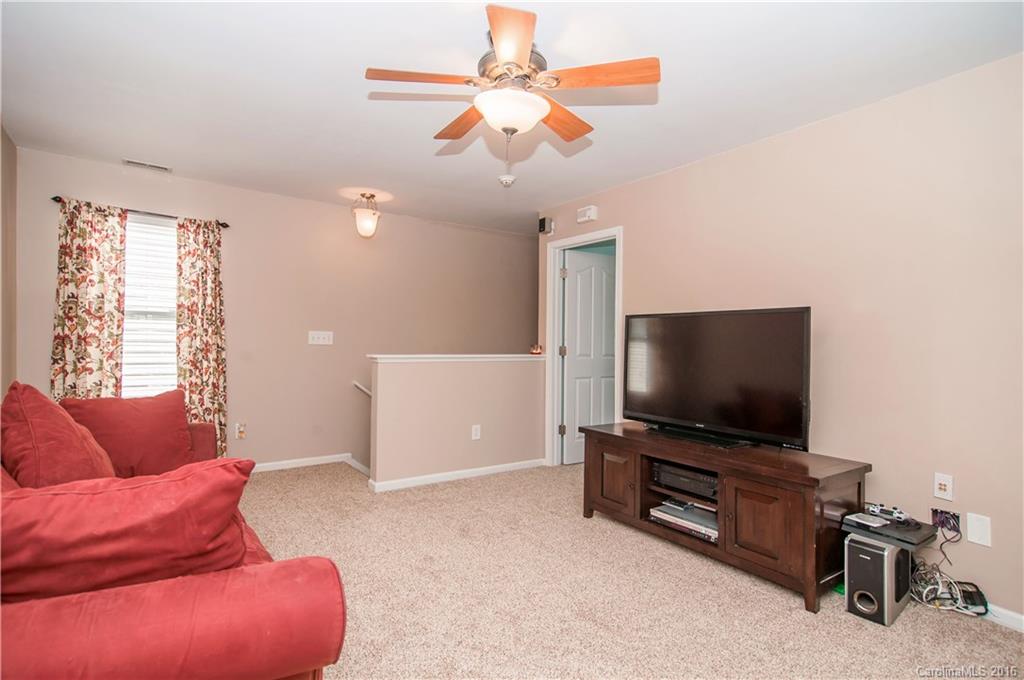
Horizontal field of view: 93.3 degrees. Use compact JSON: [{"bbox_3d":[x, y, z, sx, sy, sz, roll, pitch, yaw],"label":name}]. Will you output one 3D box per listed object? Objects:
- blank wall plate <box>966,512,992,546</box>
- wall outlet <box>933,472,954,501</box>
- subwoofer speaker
[{"bbox_3d":[2.060,0.838,2.128,0.008,0.122,0.077,1,0,-35],"label":"blank wall plate"},{"bbox_3d":[1.991,0.678,2.228,0.009,0.114,0.067,1,0,-35],"label":"wall outlet"},{"bbox_3d":[1.671,1.039,2.191,0.310,0.343,0.160,1,0,-35],"label":"subwoofer speaker"}]

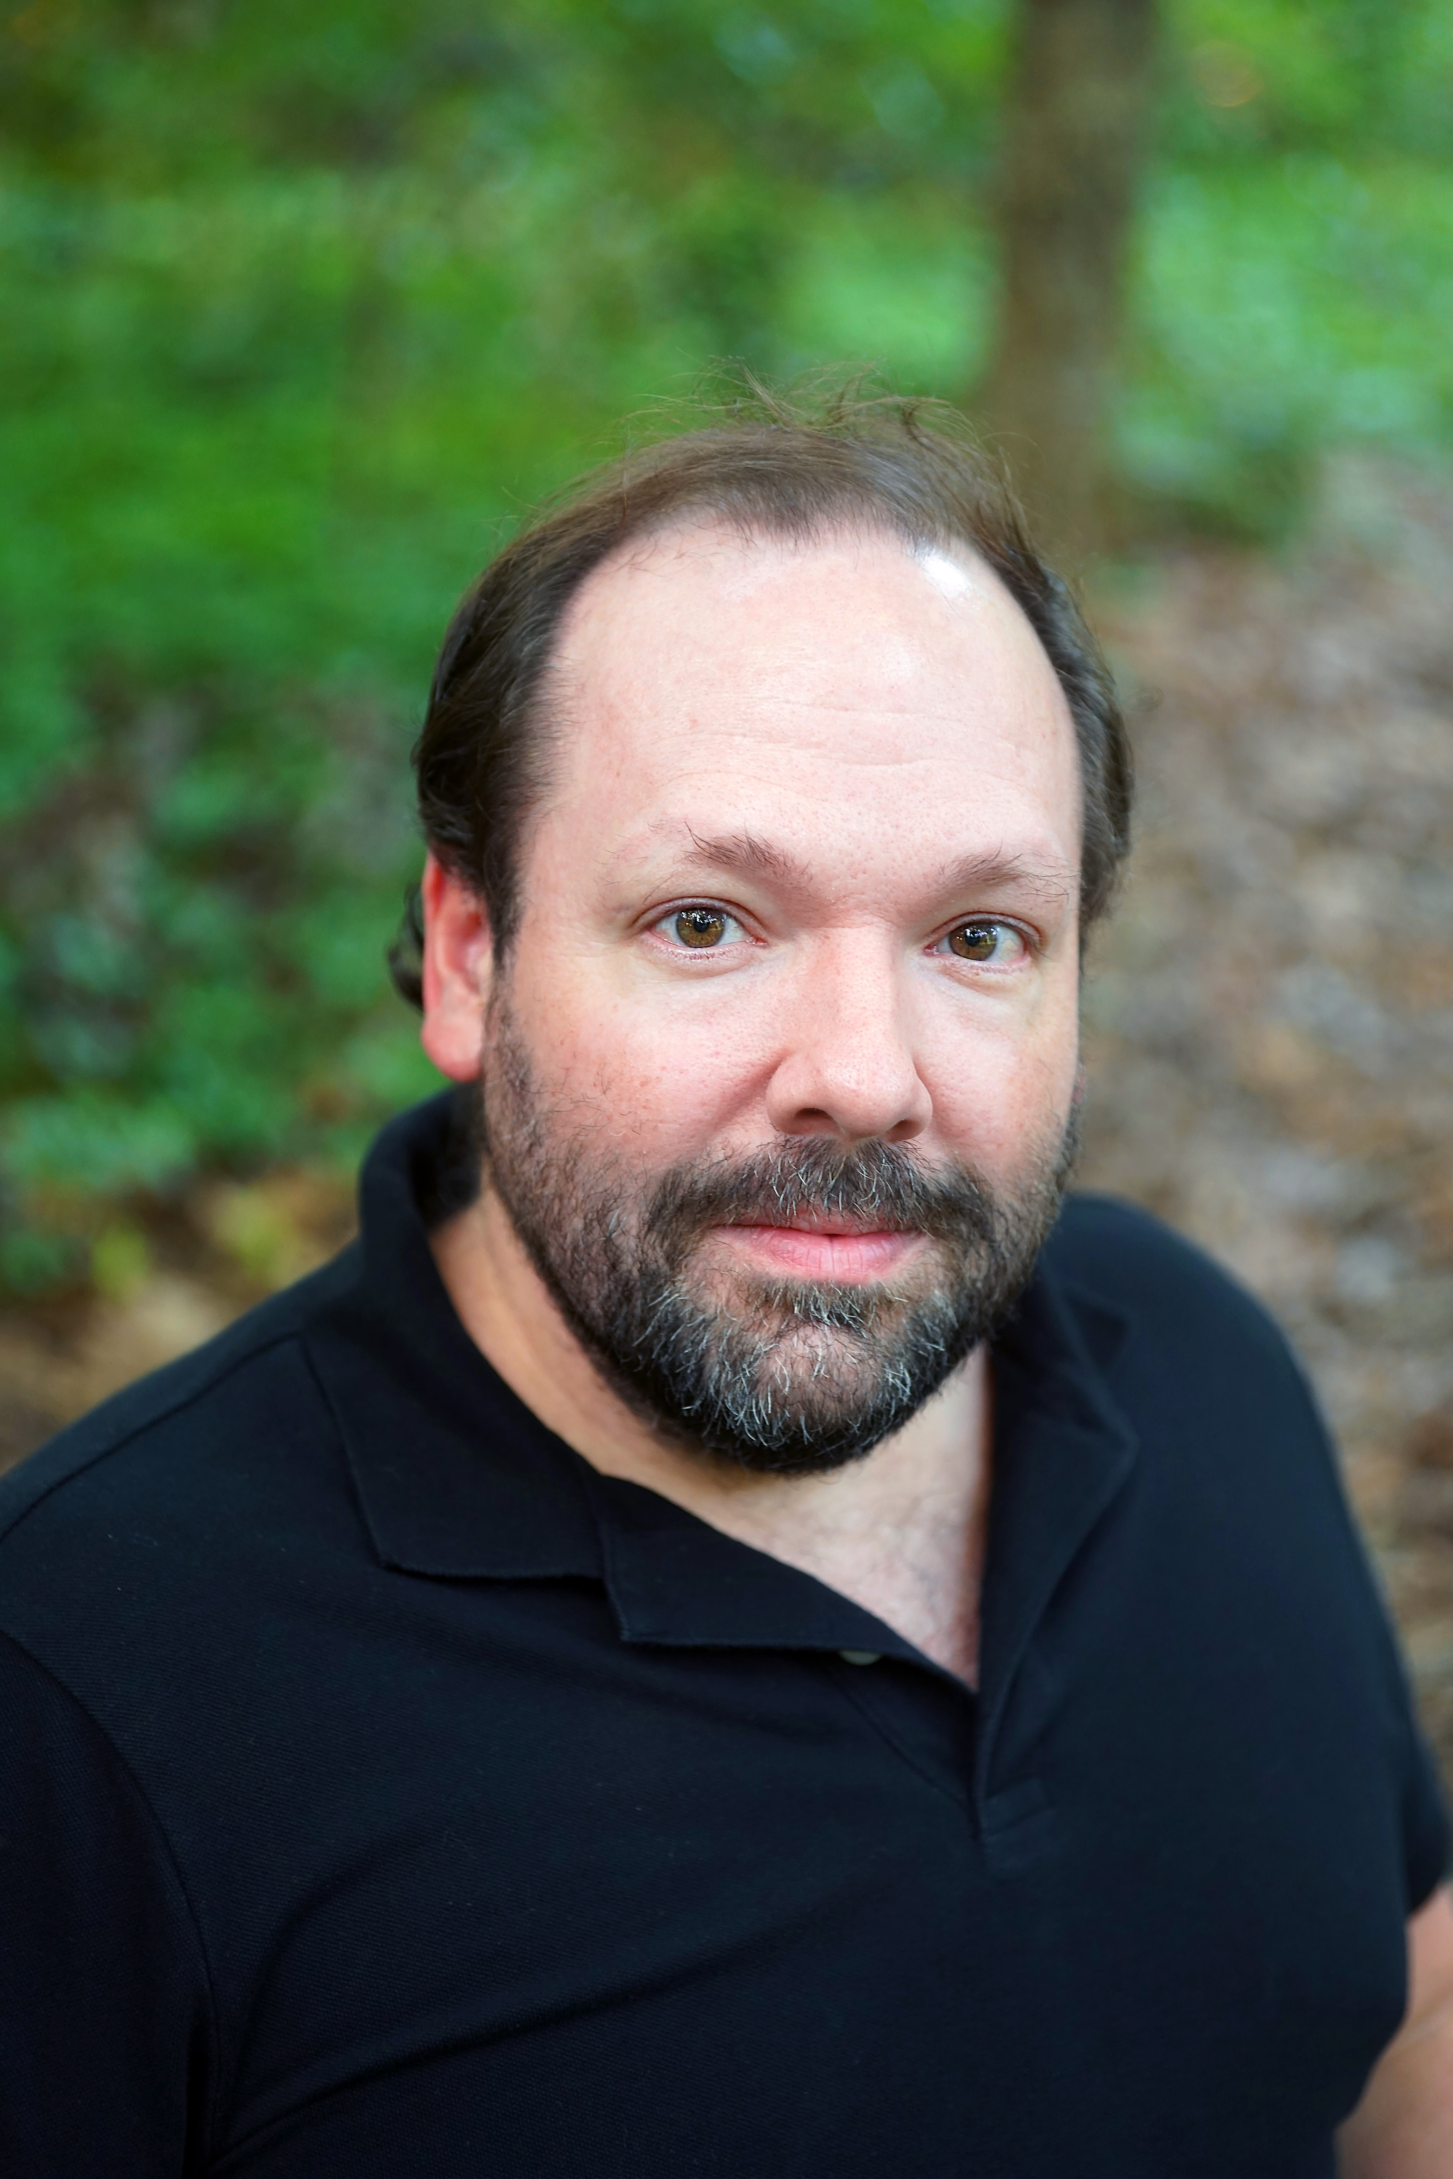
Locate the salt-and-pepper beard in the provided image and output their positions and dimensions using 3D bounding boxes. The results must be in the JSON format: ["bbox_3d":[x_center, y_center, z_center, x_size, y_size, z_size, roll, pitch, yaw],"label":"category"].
[{"bbox_3d":[0.012,0.037,0.905,0.152,0.115,0.108,3,6,-13],"label":"salt-and-pepper beard"}]

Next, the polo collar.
[{"bbox_3d":[-0.001,0.073,0.948,0.220,0.115,0.205,-8,19,-24],"label":"polo collar"}]

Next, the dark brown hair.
[{"bbox_3d":[0.007,-0.092,0.965,0.187,0.180,0.195,3,6,-13],"label":"dark brown hair"}]

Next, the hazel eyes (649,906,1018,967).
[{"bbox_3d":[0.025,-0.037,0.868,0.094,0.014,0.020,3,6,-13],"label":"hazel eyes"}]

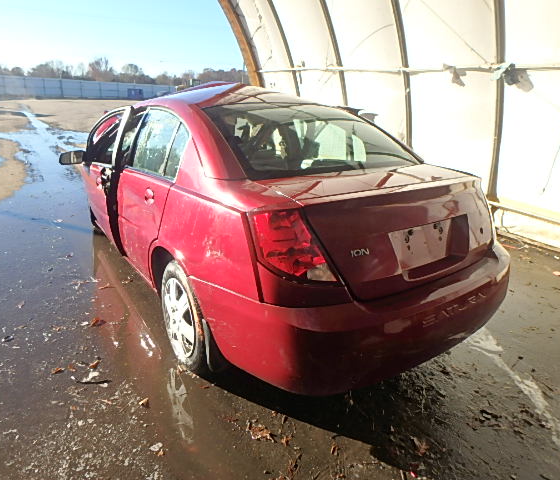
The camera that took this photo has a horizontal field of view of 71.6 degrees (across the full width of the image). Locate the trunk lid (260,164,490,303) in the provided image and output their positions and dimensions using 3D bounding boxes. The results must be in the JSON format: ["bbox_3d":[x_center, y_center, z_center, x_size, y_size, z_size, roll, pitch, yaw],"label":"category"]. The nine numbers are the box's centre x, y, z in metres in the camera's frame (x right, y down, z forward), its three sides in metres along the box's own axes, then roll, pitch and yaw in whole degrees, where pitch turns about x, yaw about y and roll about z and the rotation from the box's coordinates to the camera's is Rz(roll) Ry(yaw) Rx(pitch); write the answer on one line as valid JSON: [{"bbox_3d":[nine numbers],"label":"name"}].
[{"bbox_3d":[0.513,-0.097,1.810,1.190,0.390,0.630,-11,24,-32],"label":"trunk lid"}]

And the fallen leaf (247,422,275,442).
[{"bbox_3d":[-0.086,0.872,1.769,0.137,0.030,0.099,4,20,6],"label":"fallen leaf"}]

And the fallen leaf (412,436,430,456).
[{"bbox_3d":[0.630,0.913,1.721,0.071,0.025,0.106,2,20,2],"label":"fallen leaf"}]

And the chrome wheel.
[{"bbox_3d":[-0.498,0.410,2.175,0.170,0.445,0.445,-11,24,-32],"label":"chrome wheel"}]

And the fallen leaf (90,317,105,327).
[{"bbox_3d":[-1.199,0.540,2.574,0.095,0.030,0.116,-4,21,-15],"label":"fallen leaf"}]

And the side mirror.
[{"bbox_3d":[-1.734,-0.685,3.225,0.200,0.120,0.115,-8,22,-24],"label":"side mirror"}]

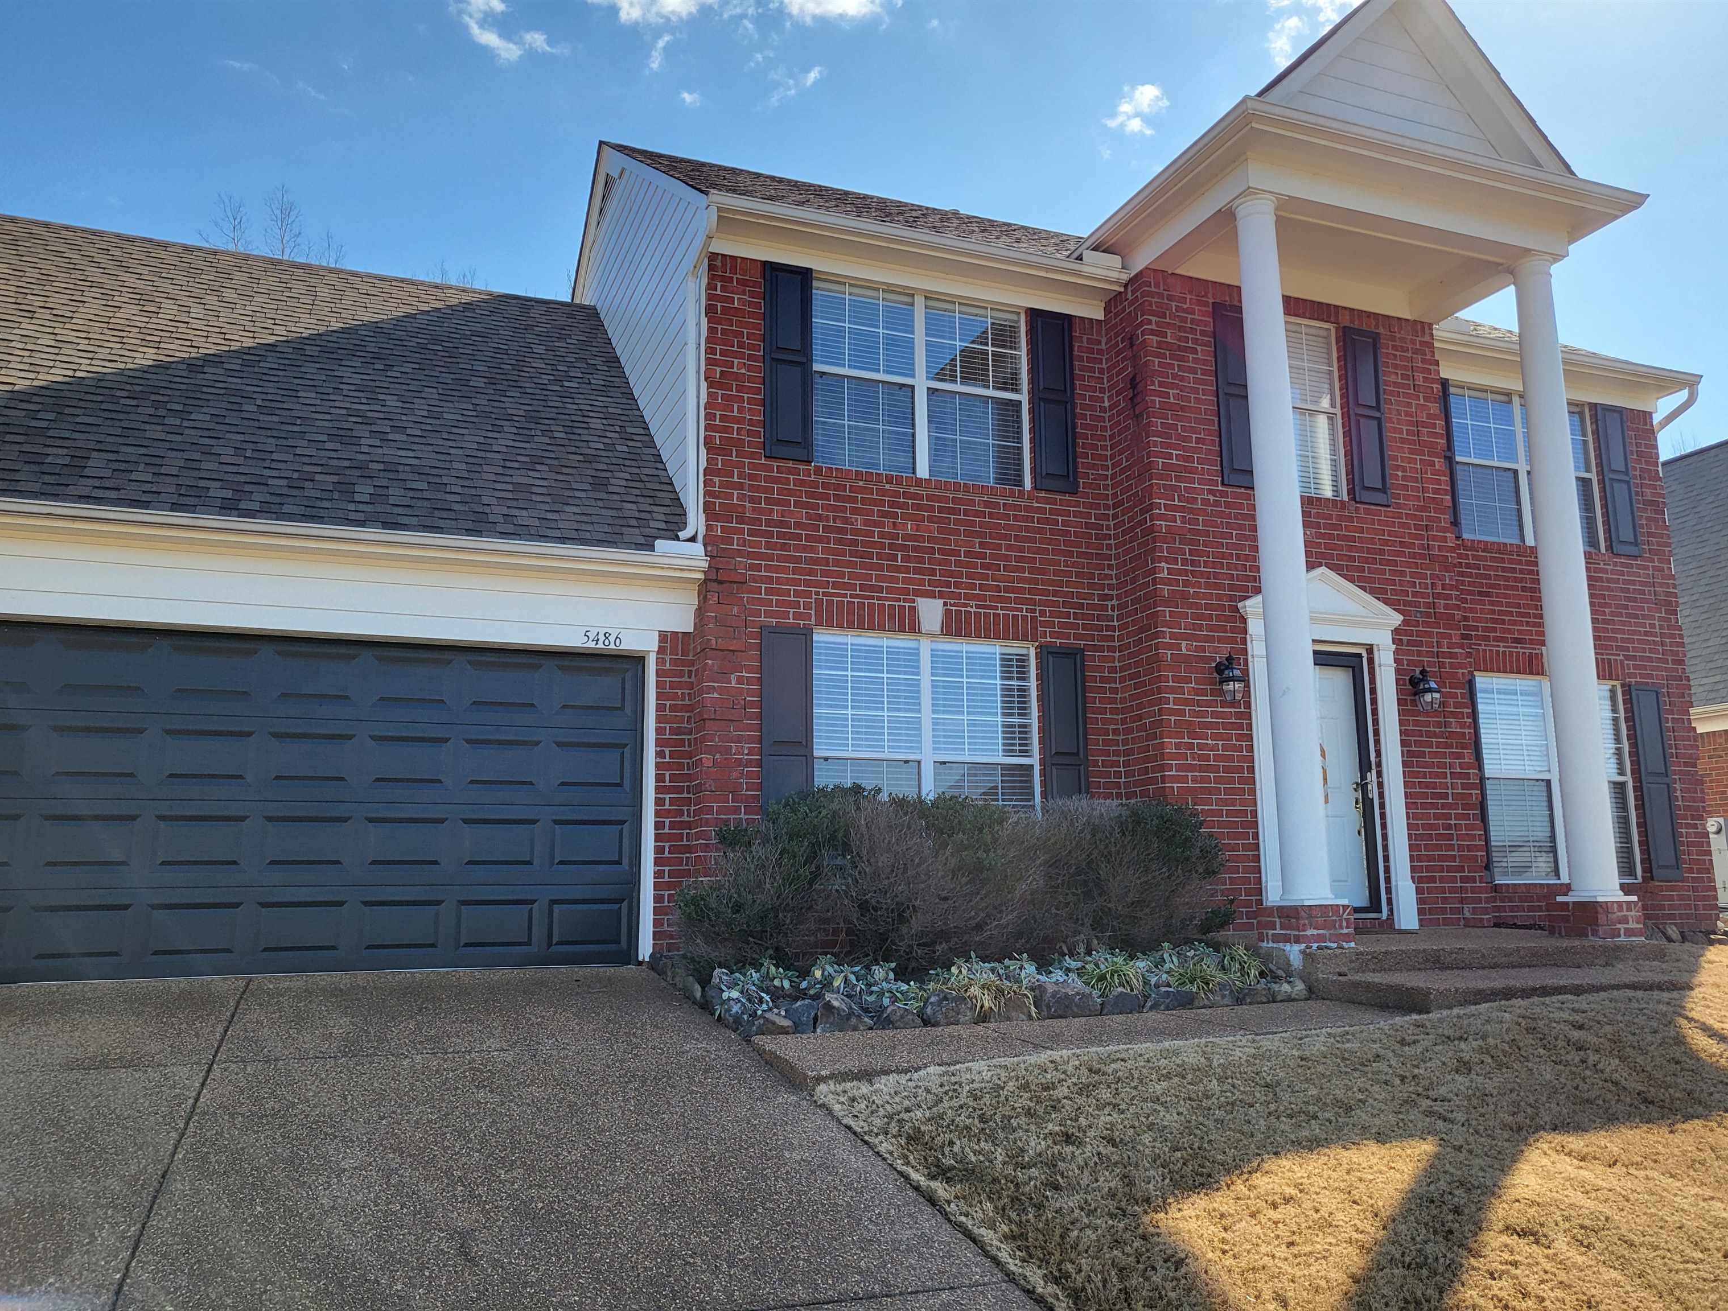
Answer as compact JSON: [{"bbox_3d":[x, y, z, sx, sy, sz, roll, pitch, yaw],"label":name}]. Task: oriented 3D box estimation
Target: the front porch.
[{"bbox_3d":[3.996,2.044,8.756,3.020,0.370,2.330,3,-11,-21],"label":"front porch"}]

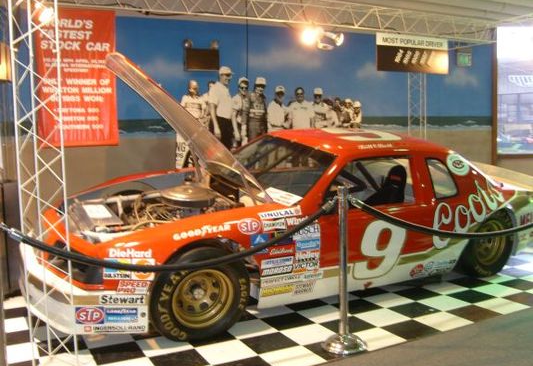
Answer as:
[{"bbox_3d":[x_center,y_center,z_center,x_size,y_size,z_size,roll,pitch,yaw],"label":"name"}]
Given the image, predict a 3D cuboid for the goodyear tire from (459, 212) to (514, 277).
[{"bbox_3d":[1.972,0.513,4.993,0.660,0.660,0.280,-5,5,-29],"label":"goodyear tire"}]

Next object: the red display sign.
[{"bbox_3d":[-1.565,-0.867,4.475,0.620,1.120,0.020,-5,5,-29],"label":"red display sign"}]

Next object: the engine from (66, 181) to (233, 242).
[{"bbox_3d":[-0.845,0.265,4.239,1.100,0.520,0.850,-5,5,-29],"label":"engine"}]

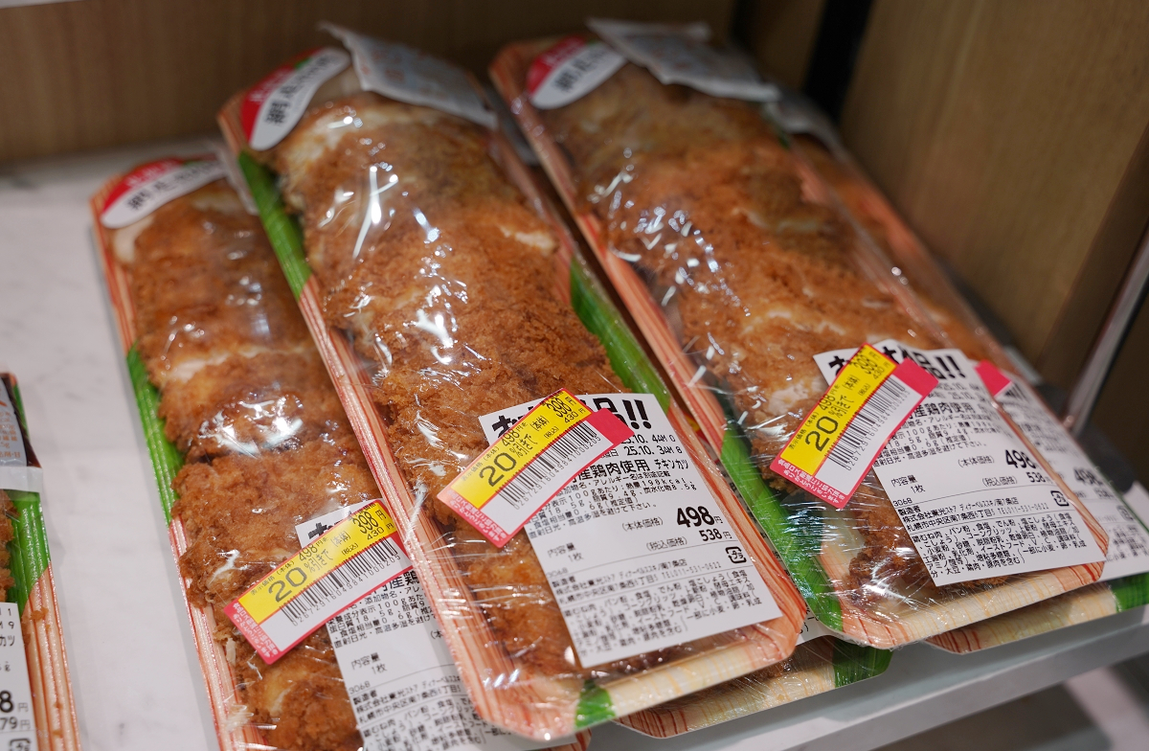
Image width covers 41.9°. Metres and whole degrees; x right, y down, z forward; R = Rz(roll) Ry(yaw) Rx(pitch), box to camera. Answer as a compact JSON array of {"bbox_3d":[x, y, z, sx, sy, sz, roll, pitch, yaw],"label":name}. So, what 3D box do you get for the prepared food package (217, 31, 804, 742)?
[{"bbox_3d":[-0.036,-0.015,0.499,0.101,0.039,0.305,-13,50,-21],"label":"prepared food package"}]

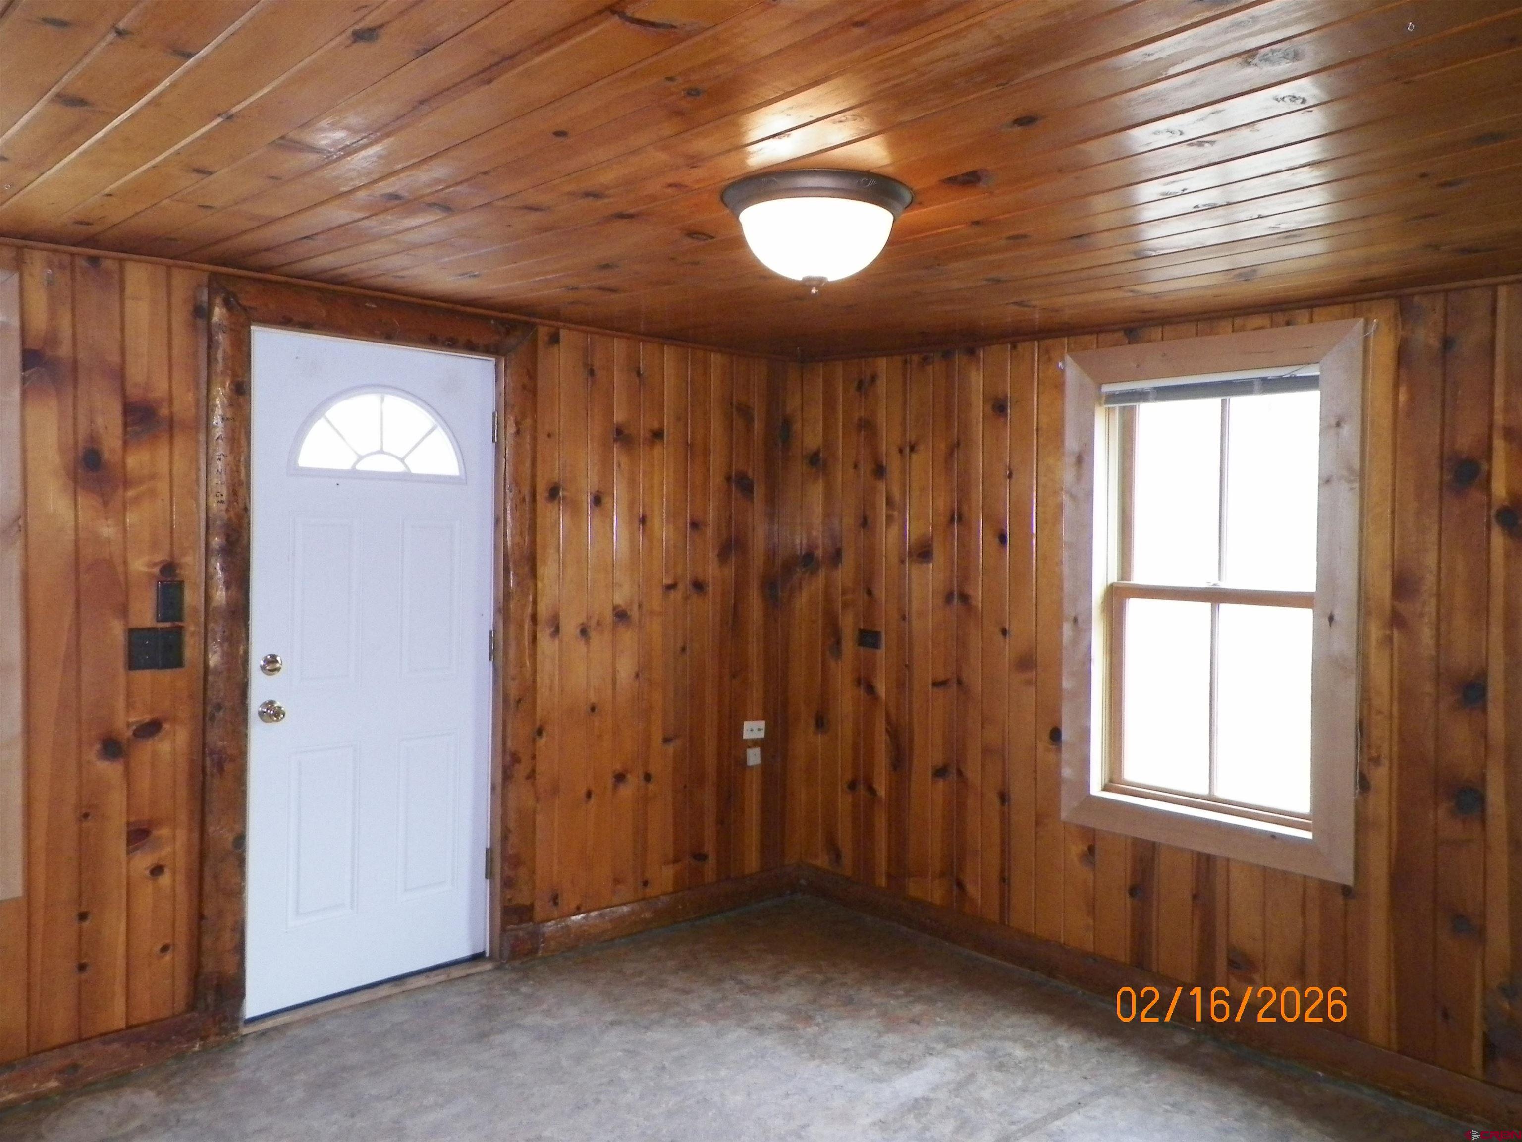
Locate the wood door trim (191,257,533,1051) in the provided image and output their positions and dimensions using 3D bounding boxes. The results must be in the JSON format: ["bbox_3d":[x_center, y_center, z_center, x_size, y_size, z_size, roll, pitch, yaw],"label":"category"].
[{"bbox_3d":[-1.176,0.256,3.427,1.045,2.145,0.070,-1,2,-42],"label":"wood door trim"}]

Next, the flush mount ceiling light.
[{"bbox_3d":[0.114,-0.660,2.233,0.390,0.195,0.390,0,2,0],"label":"flush mount ceiling light"}]

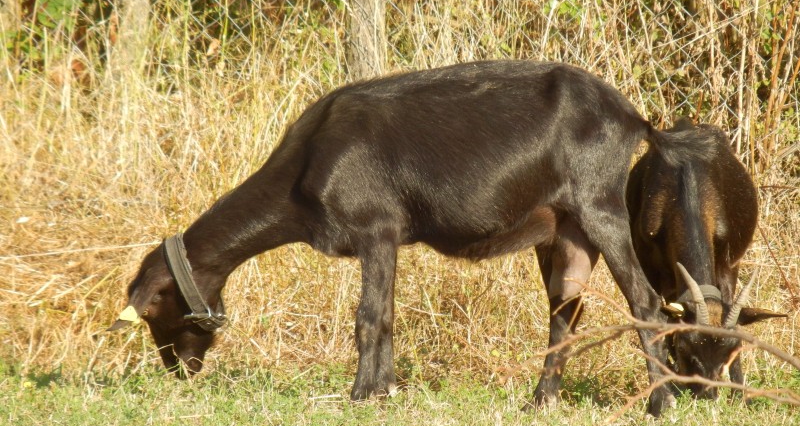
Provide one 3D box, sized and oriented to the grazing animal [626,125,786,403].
[{"bbox_3d":[0.645,0.078,14.879,0.340,0.590,1.050,0,4,-3],"label":"grazing animal"}]

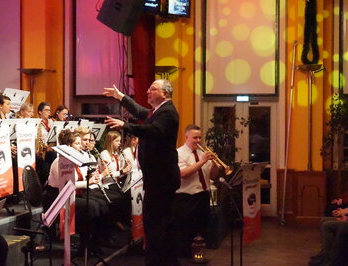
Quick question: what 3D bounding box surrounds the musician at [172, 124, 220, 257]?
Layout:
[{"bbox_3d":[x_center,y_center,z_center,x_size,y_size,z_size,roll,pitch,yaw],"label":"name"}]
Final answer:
[{"bbox_3d":[0.236,0.771,6.750,0.470,1.720,0.550,1,1,44],"label":"musician"}]

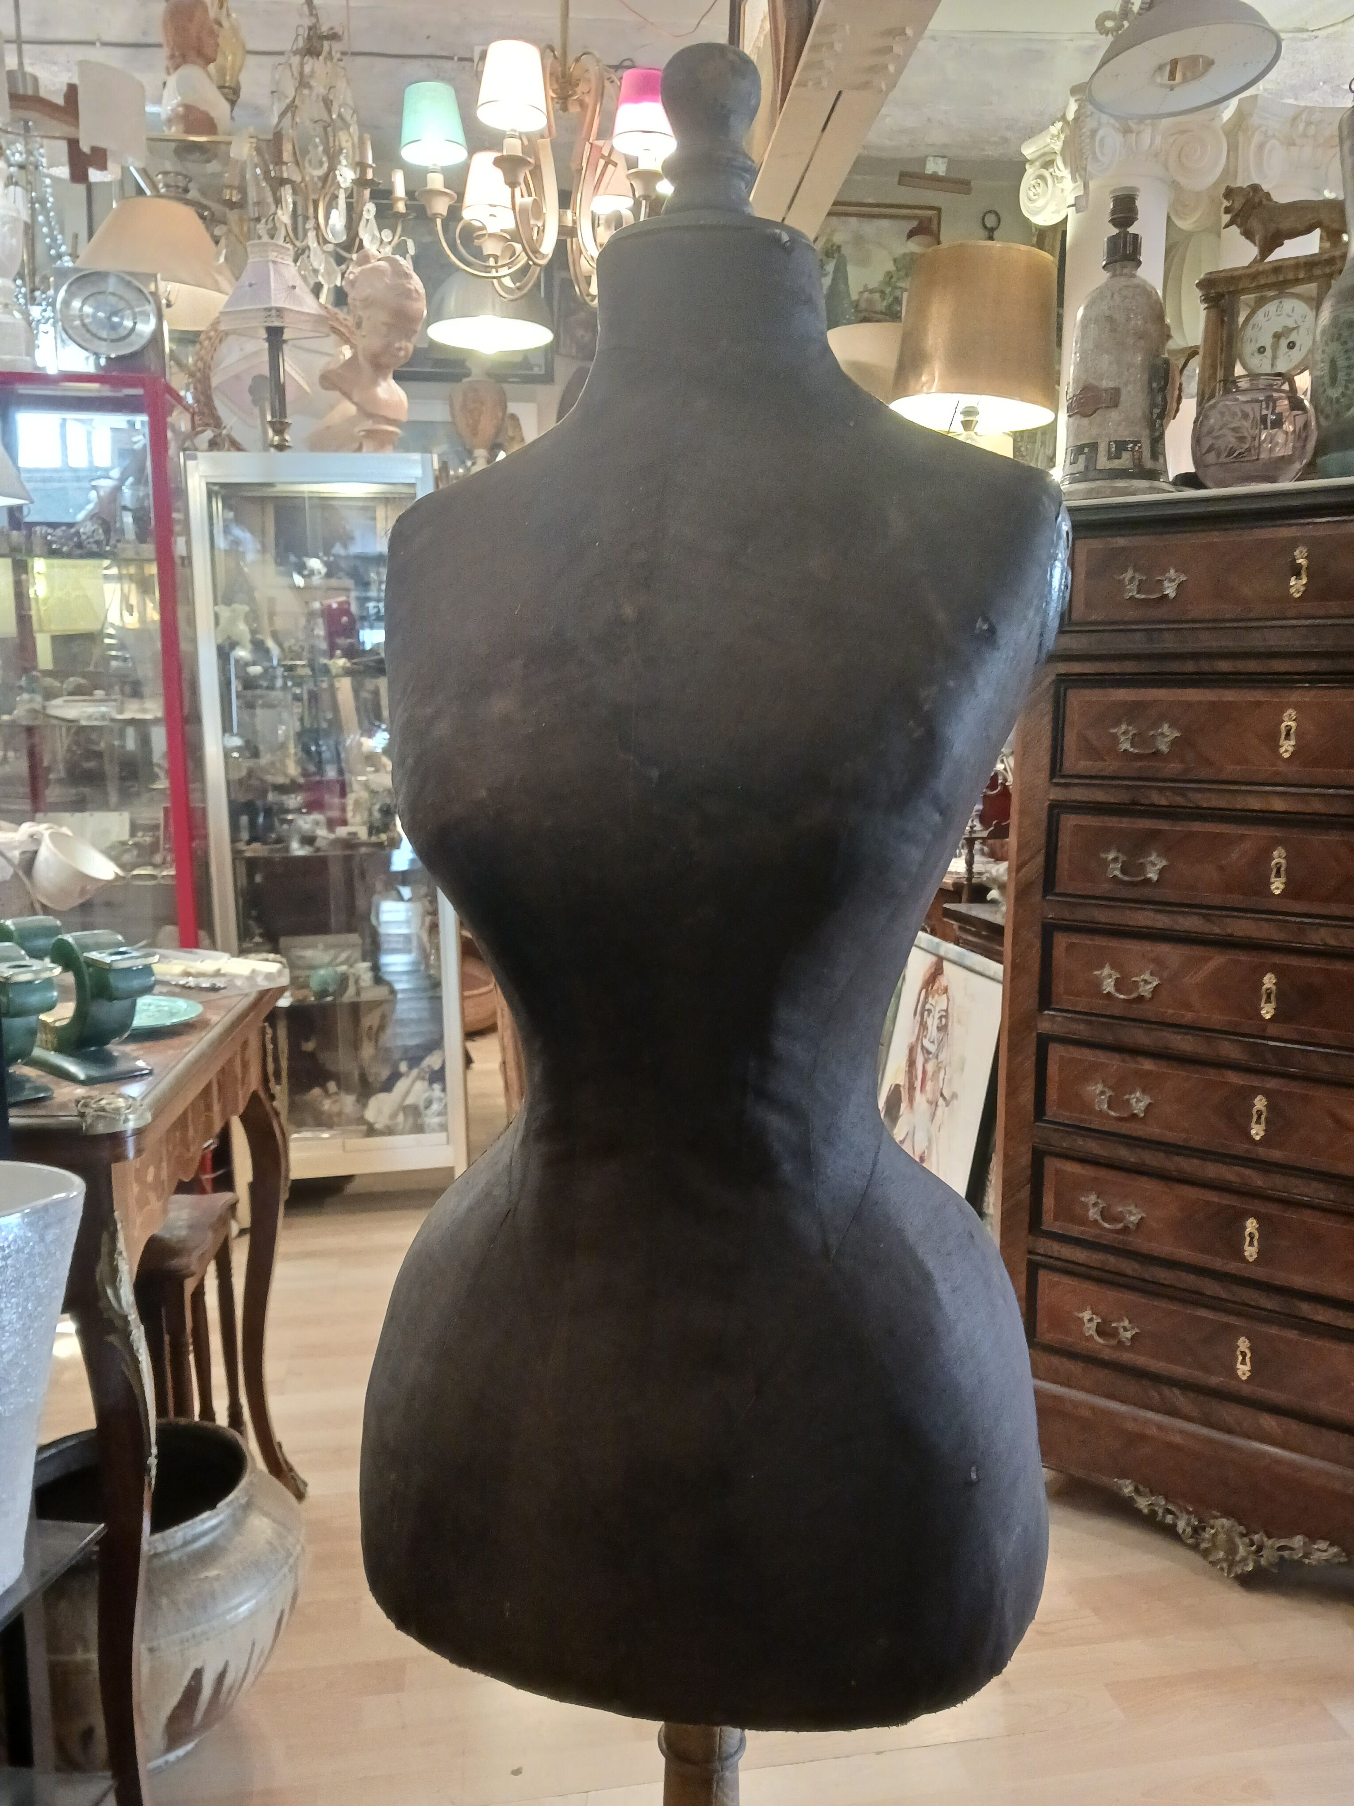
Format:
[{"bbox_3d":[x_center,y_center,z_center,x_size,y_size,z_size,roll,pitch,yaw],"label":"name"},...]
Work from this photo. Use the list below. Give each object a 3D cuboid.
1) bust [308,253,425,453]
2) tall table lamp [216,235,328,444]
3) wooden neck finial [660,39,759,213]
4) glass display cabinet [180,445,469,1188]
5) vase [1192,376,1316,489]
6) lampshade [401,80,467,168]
[{"bbox_3d":[-0.667,-1.192,3.093,0.195,0.445,0.220,6,13,33],"label":"bust"},{"bbox_3d":[-0.867,-1.192,3.054,0.176,0.462,0.176,5,12,27],"label":"tall table lamp"},{"bbox_3d":[0.017,-0.392,0.720,0.050,0.087,0.050,-1,11,0],"label":"wooden neck finial"},{"bbox_3d":[-0.776,-0.136,3.248,0.516,1.688,0.360,-3,11,-10],"label":"glass display cabinet"},{"bbox_3d":[0.739,-0.597,1.802,0.161,0.146,0.161,6,13,33],"label":"vase"},{"bbox_3d":[-0.417,-1.342,2.420,0.114,0.108,0.114,-1,11,0],"label":"lampshade"}]

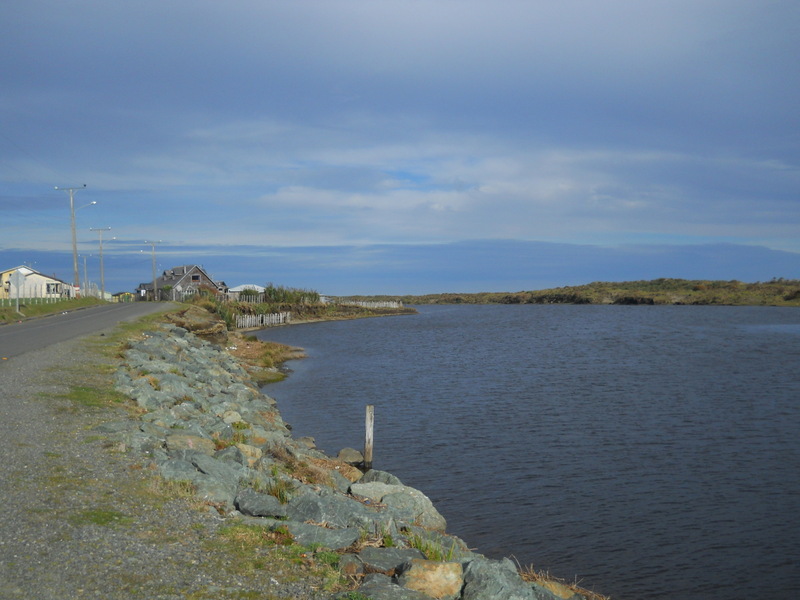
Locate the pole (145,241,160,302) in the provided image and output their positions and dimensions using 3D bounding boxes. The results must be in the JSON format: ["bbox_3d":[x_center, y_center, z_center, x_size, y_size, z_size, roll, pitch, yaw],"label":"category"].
[{"bbox_3d":[-37.400,-4.450,129.000,2.400,9.050,0.400,-1,0,-12],"label":"pole"}]

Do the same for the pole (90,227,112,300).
[{"bbox_3d":[-37.000,-4.500,106.000,2.400,9.150,0.400,-1,0,-10],"label":"pole"}]

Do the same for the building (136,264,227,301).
[{"bbox_3d":[-37.500,-2.900,147.000,11.000,6.300,12.500,0,0,-38],"label":"building"}]

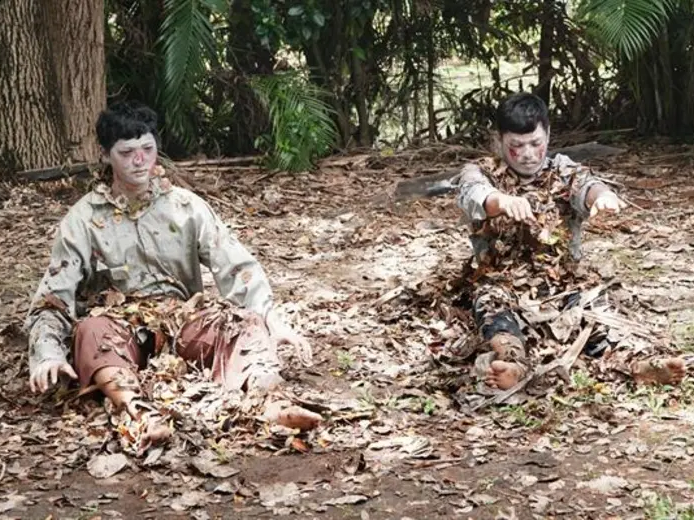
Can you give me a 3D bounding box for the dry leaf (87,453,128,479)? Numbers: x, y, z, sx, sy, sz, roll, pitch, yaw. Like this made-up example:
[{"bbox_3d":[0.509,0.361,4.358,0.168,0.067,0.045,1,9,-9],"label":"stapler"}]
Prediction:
[{"bbox_3d":[-0.620,0.533,4.204,0.110,0.035,0.115,-2,13,-10],"label":"dry leaf"}]

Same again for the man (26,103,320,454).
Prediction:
[{"bbox_3d":[-0.490,-0.004,4.751,0.820,0.840,1.000,-3,13,-12],"label":"man"}]

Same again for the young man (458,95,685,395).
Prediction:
[{"bbox_3d":[0.650,-0.107,5.240,0.630,0.820,1.000,-2,13,-8],"label":"young man"}]

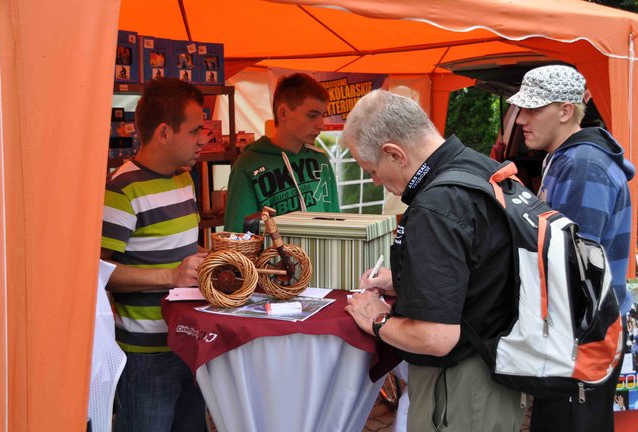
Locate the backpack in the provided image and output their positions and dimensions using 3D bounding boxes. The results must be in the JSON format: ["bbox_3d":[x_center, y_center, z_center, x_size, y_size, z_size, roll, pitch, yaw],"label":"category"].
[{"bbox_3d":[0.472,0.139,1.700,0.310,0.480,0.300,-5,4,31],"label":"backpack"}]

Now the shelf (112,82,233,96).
[{"bbox_3d":[-0.854,-0.634,3.925,0.380,0.045,0.790,6,10,45],"label":"shelf"}]

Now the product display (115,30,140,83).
[{"bbox_3d":[-0.916,-0.737,3.616,0.050,0.236,0.160,6,10,45],"label":"product display"}]

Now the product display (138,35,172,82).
[{"bbox_3d":[-0.795,-0.745,3.737,0.050,0.220,0.172,6,10,45],"label":"product display"}]

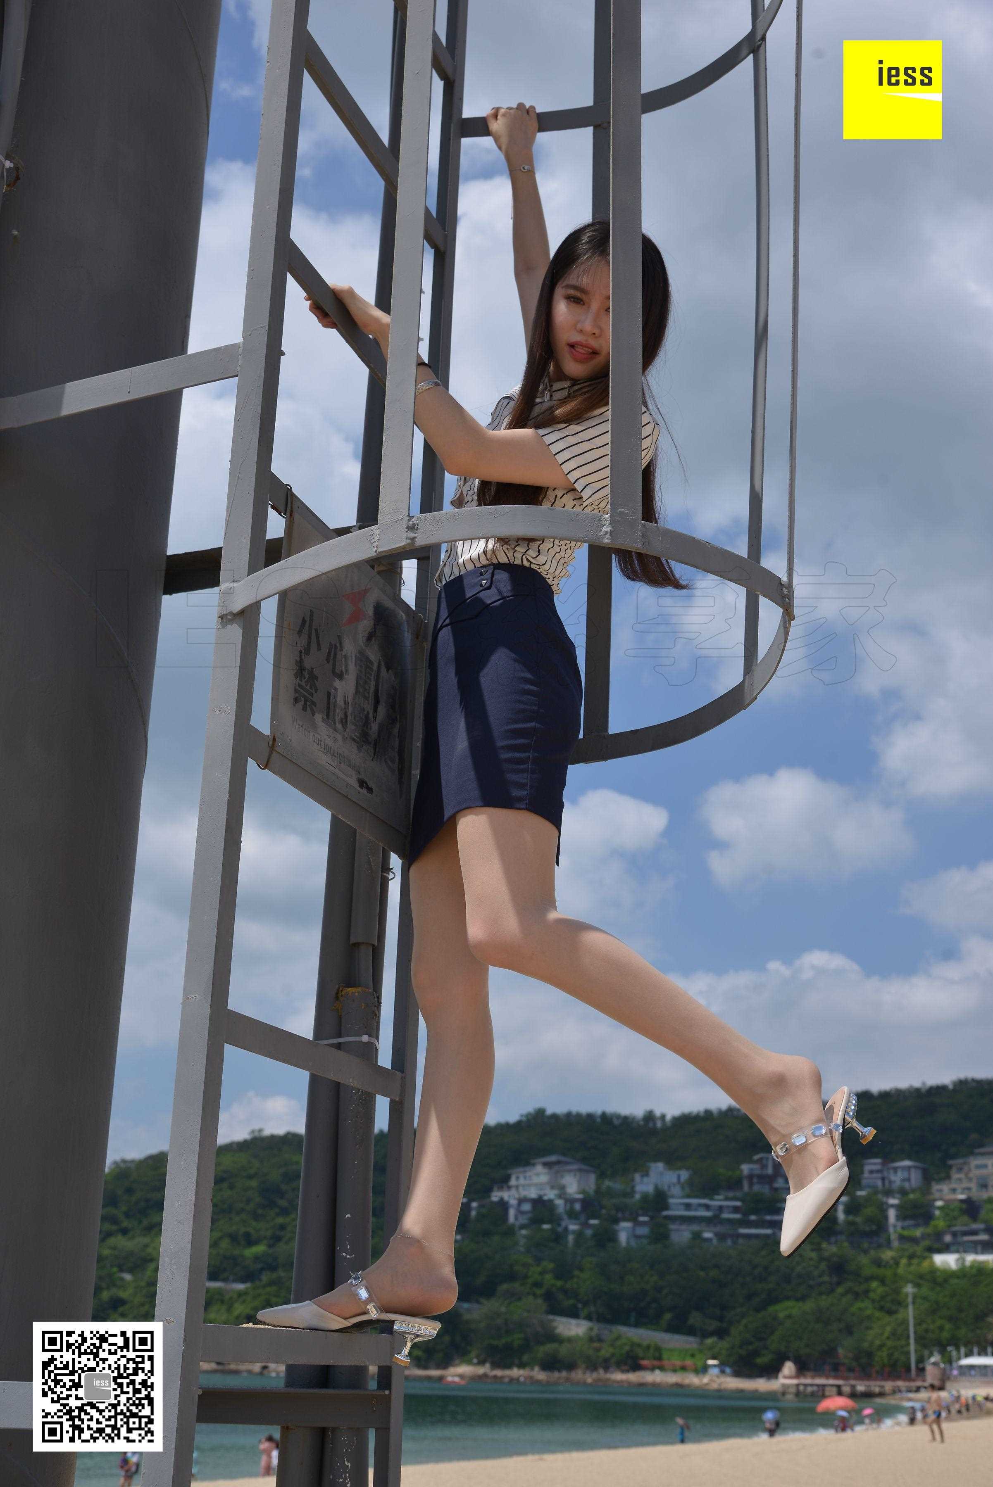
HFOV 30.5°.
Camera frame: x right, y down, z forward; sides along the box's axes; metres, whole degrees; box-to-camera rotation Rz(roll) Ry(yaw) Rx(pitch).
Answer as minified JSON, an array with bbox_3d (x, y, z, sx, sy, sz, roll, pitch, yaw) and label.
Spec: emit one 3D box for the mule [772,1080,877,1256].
[{"bbox_3d":[0.379,0.504,2.186,0.090,0.237,0.080,44,-36,4],"label":"mule"}]

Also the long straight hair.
[{"bbox_3d":[0.127,-0.497,2.640,0.300,0.560,0.250,-4,-20,17],"label":"long straight hair"}]

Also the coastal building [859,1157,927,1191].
[{"bbox_3d":[101.650,110.640,466.400,13.330,7.640,11.000,-10,-22,31],"label":"coastal building"}]

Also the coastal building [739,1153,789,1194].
[{"bbox_3d":[70.450,111.770,471.850,12.400,10.060,11.000,-4,-20,18],"label":"coastal building"}]

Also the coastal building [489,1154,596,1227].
[{"bbox_3d":[12.180,117.100,475.650,24.290,17.160,15.000,-4,-20,18],"label":"coastal building"}]

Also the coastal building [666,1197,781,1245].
[{"bbox_3d":[56.390,118.670,451.260,26.830,10.630,12.000,-4,-20,16],"label":"coastal building"}]

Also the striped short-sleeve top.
[{"bbox_3d":[0.074,-0.373,2.610,0.250,0.380,0.370,21,-21,-28],"label":"striped short-sleeve top"}]

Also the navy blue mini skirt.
[{"bbox_3d":[-0.001,-0.049,2.500,0.230,0.400,0.320,9,-20,-16],"label":"navy blue mini skirt"}]

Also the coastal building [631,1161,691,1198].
[{"bbox_3d":[43.120,113.790,474.650,12.720,8.770,10.000,-5,-20,18],"label":"coastal building"}]

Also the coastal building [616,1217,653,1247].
[{"bbox_3d":[34.330,121.660,452.680,8.170,6.600,8.000,-2,-19,12],"label":"coastal building"}]

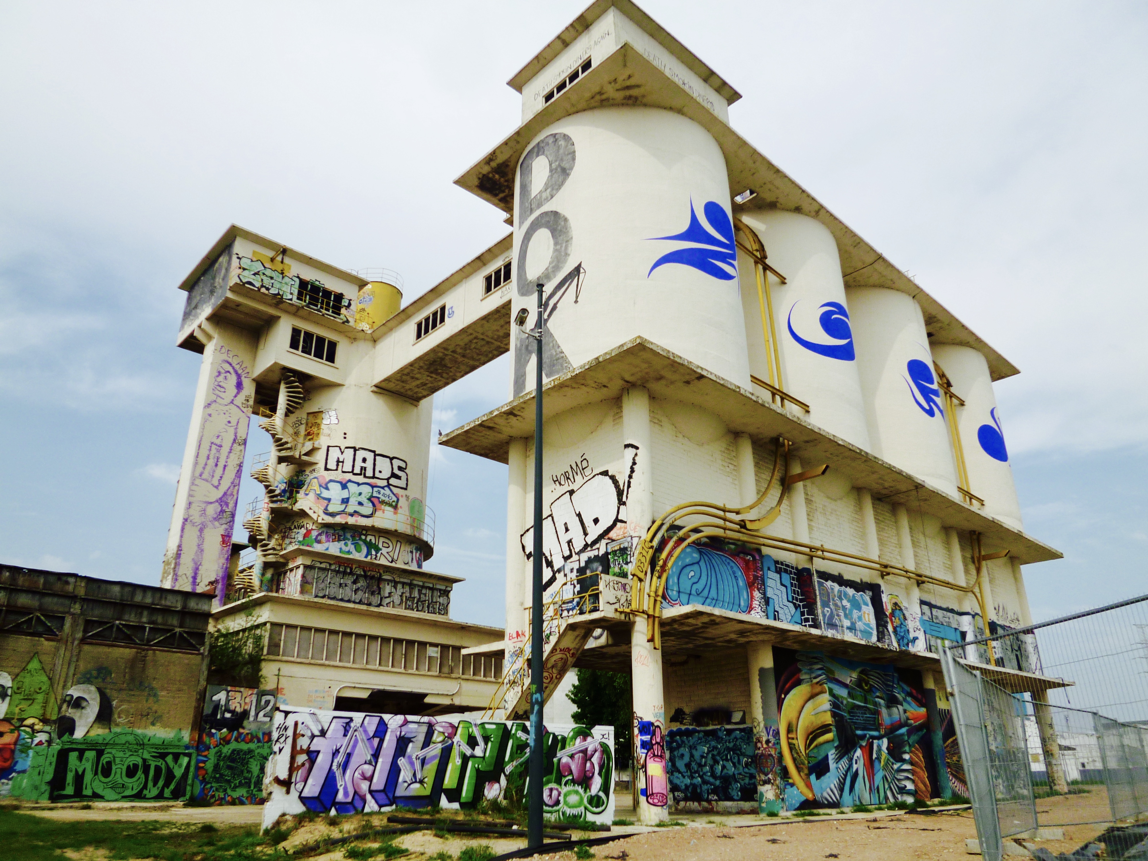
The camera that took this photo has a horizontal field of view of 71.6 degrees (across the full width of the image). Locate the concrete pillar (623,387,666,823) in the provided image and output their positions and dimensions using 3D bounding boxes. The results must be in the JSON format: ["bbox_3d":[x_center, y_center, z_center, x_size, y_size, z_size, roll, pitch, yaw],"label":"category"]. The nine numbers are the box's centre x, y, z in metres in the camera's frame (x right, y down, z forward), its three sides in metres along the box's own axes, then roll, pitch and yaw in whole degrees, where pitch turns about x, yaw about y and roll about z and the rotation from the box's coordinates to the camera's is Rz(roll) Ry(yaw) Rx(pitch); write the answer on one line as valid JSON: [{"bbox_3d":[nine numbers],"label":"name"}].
[{"bbox_3d":[1.750,3.719,19.735,0.679,10.696,0.679,0,-23,0],"label":"concrete pillar"}]

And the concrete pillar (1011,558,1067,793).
[{"bbox_3d":[21.900,11.223,37.692,0.679,10.632,0.679,20,-30,-40],"label":"concrete pillar"}]

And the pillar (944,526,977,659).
[{"bbox_3d":[16.375,7.052,33.440,0.692,6.131,0.692,20,-31,-40],"label":"pillar"}]

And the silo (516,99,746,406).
[{"bbox_3d":[1.746,-4.444,27.026,7.554,9.930,7.554,0,-23,0],"label":"silo"}]

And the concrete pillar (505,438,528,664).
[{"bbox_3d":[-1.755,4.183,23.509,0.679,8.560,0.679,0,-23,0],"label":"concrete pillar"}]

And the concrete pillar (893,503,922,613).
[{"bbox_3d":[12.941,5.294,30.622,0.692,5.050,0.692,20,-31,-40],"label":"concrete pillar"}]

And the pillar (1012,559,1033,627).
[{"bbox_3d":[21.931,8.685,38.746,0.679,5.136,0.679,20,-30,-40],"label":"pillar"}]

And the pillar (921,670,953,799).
[{"bbox_3d":[12.841,10.723,28.160,0.692,4.343,0.692,20,-31,-40],"label":"pillar"}]

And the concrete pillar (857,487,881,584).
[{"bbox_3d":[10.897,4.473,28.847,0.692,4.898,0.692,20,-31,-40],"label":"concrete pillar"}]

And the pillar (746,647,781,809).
[{"bbox_3d":[5.105,7.881,21.327,0.692,4.343,0.692,20,-31,-40],"label":"pillar"}]

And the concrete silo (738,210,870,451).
[{"bbox_3d":[7.412,-2.456,31.956,7.474,9.948,7.474,20,-31,-40],"label":"concrete silo"}]

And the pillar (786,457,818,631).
[{"bbox_3d":[7.491,3.622,25.753,0.679,5.896,0.679,20,-30,-40],"label":"pillar"}]

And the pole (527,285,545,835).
[{"bbox_3d":[-0.605,1.625,13.749,0.237,9.955,0.237,0,-23,0],"label":"pole"}]

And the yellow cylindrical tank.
[{"bbox_3d":[-12.832,-6.986,50.908,3.131,5.555,3.131,0,-23,0],"label":"yellow cylindrical tank"}]

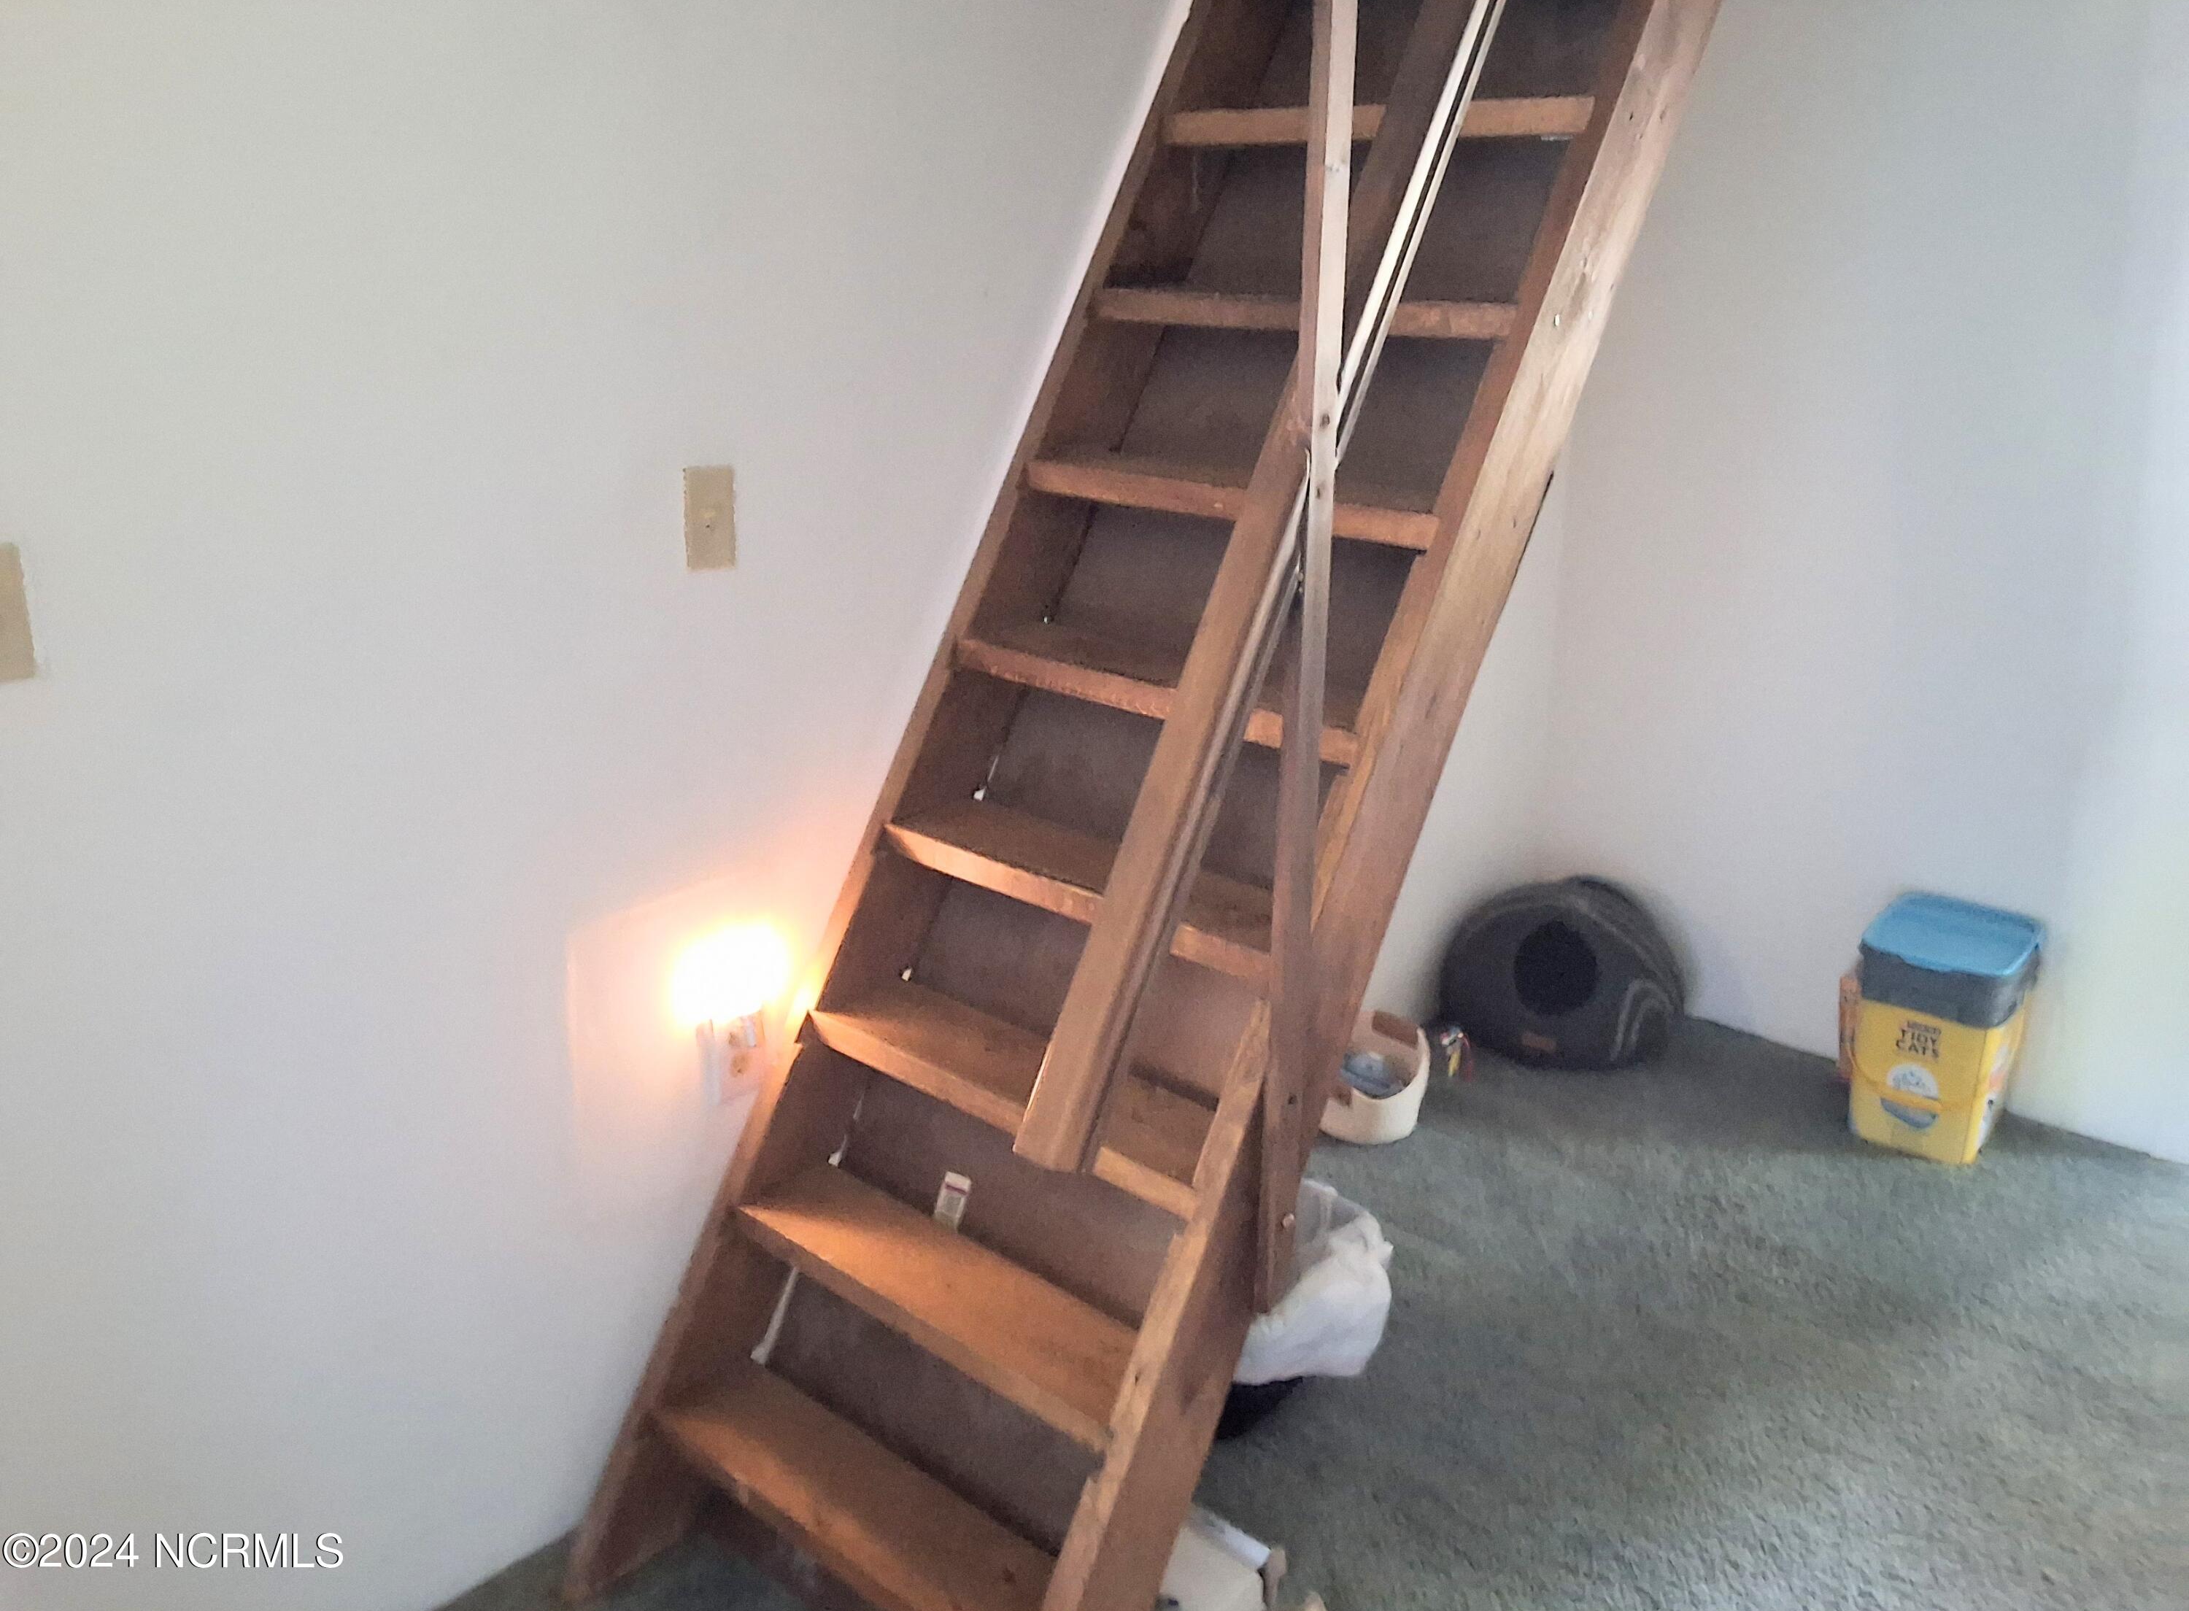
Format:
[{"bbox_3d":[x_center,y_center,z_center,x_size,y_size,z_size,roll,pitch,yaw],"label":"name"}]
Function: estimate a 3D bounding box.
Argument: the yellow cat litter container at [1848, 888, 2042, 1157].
[{"bbox_3d":[1.513,0.407,3.177,0.248,0.382,0.320,14,22,36],"label":"yellow cat litter container"}]

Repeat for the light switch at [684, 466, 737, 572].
[{"bbox_3d":[-0.439,-0.329,2.026,0.018,0.115,0.070,16,24,40],"label":"light switch"}]

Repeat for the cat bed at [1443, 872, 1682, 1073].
[{"bbox_3d":[0.964,0.334,3.511,0.430,0.310,0.430,12,21,33],"label":"cat bed"}]

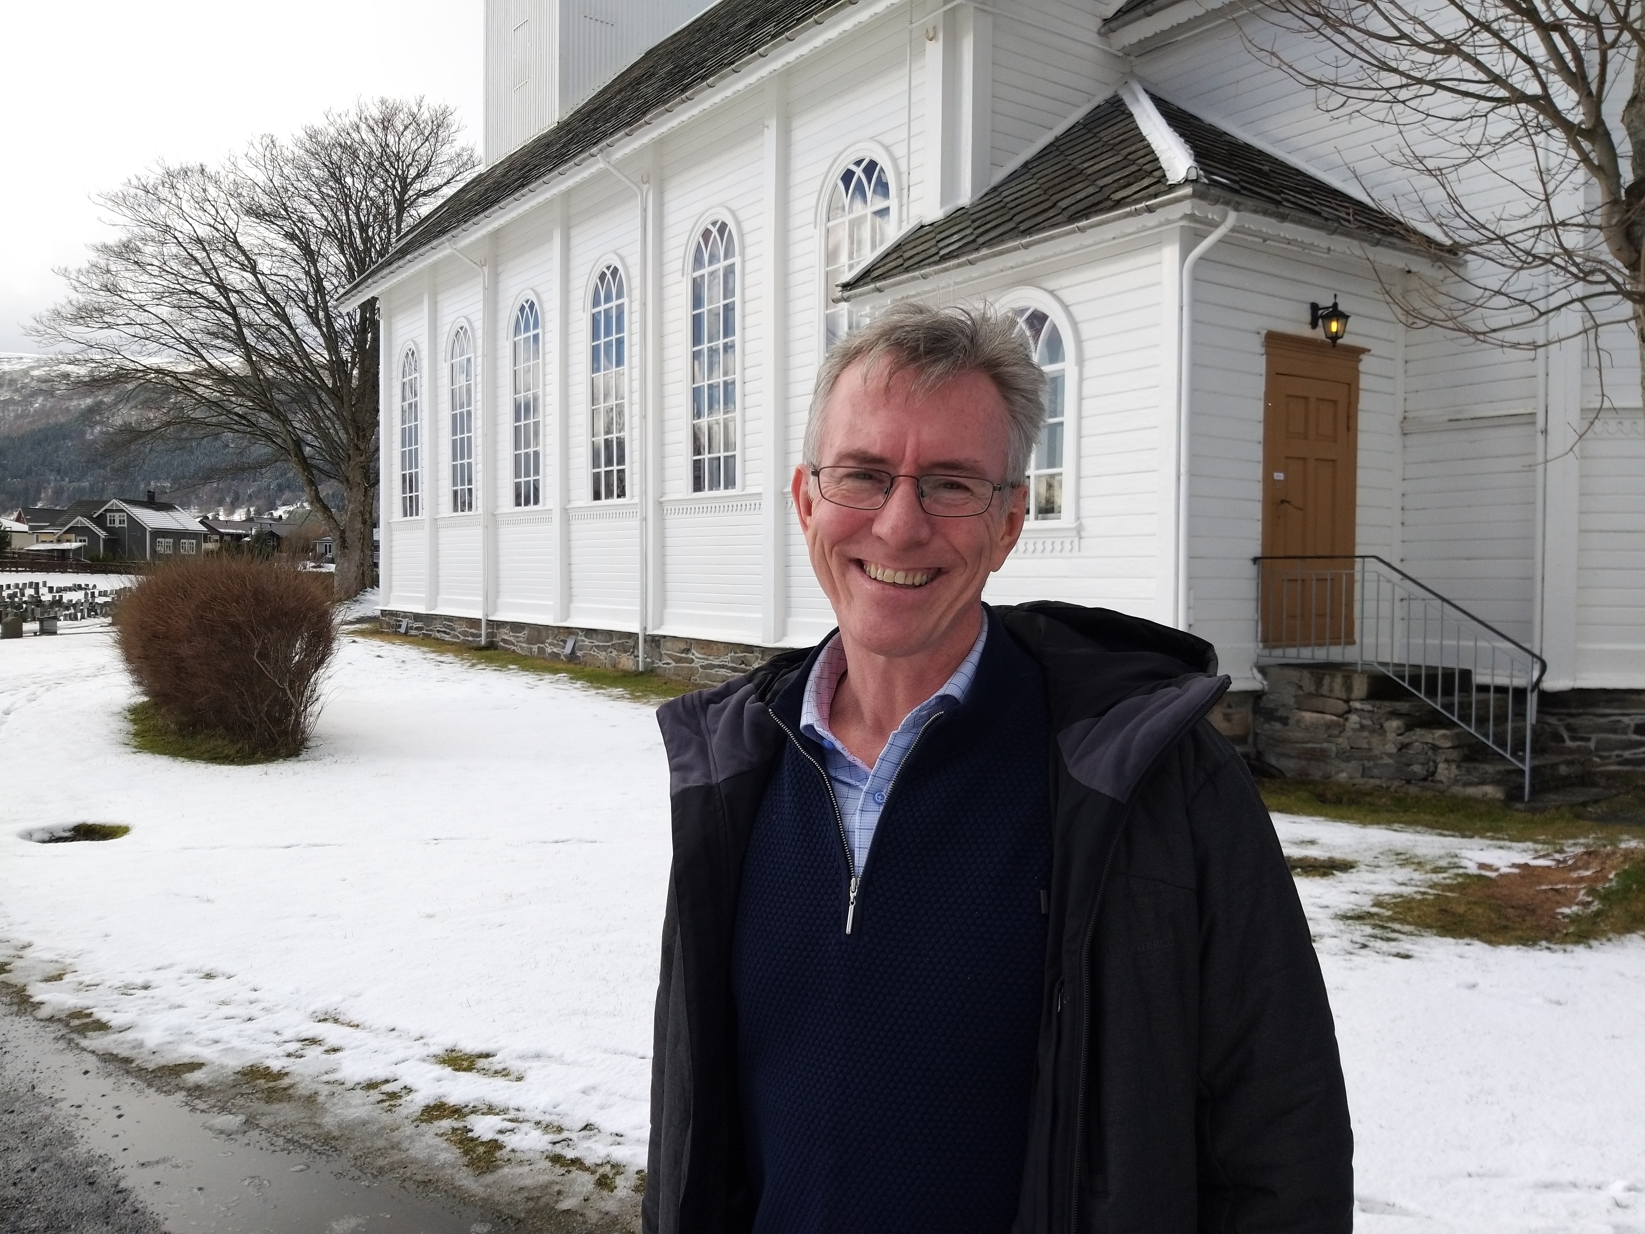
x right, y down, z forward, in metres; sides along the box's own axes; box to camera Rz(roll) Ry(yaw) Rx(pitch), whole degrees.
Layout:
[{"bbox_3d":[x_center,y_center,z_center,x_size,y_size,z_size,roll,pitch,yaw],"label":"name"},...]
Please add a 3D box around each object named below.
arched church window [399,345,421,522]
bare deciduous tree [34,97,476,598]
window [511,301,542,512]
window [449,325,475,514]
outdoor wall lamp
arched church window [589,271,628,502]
[{"bbox_3d":[-8.775,-3.952,27.392,0.150,3.620,1.220,-1,2,-36],"label":"arched church window"},{"bbox_3d":[-18.455,-9.023,43.000,15.800,16.800,14.000,0,2,0],"label":"bare deciduous tree"},{"bbox_3d":[-5.108,-3.711,22.314,0.150,3.620,1.220,-1,2,-36],"label":"window"},{"bbox_3d":[-6.954,-3.826,24.871,0.150,3.620,1.220,-1,2,-36],"label":"window"},{"bbox_3d":[4.117,-2.398,10.415,0.200,0.420,0.300,-1,2,-36],"label":"outdoor wall lamp"},{"bbox_3d":[-3.268,-3.587,19.767,0.150,3.620,1.220,-1,2,-36],"label":"arched church window"}]

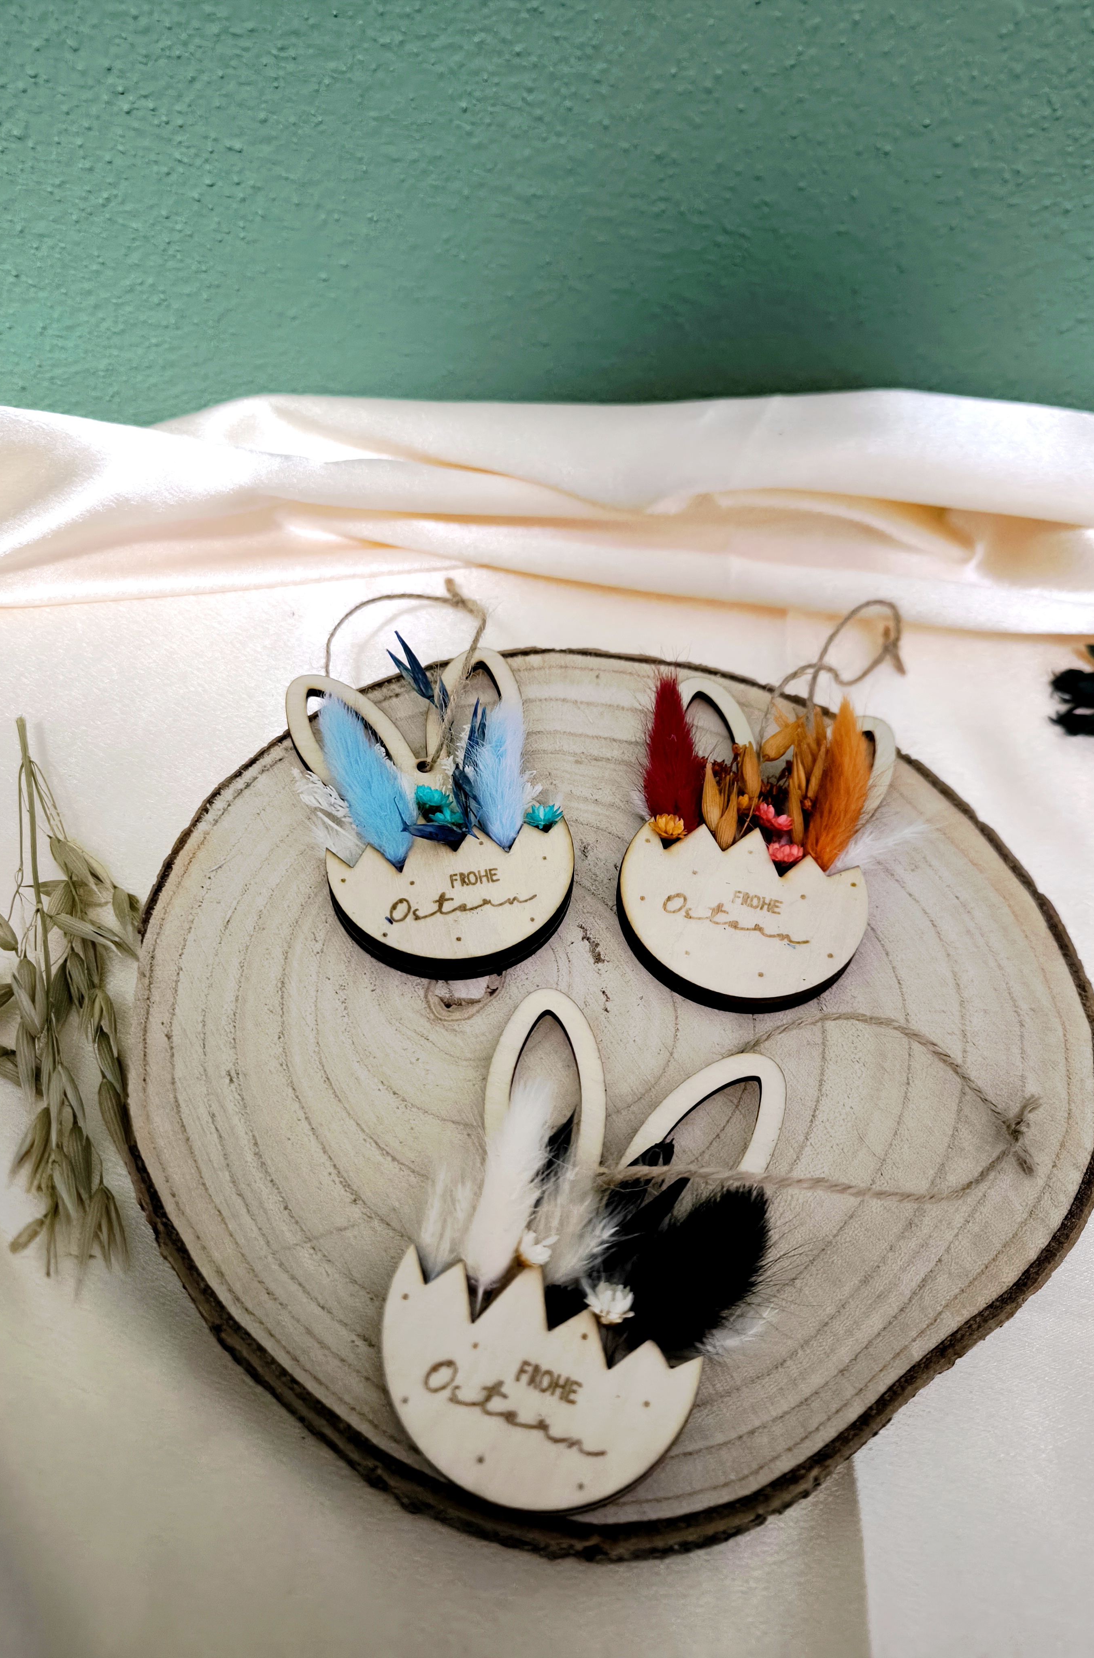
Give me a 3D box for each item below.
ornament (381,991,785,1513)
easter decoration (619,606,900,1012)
[{"bbox_3d":[0.009,0.089,0.259,0.077,0.018,0.116,17,54,10],"label":"ornament"},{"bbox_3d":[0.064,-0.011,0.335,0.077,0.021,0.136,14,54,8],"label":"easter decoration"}]

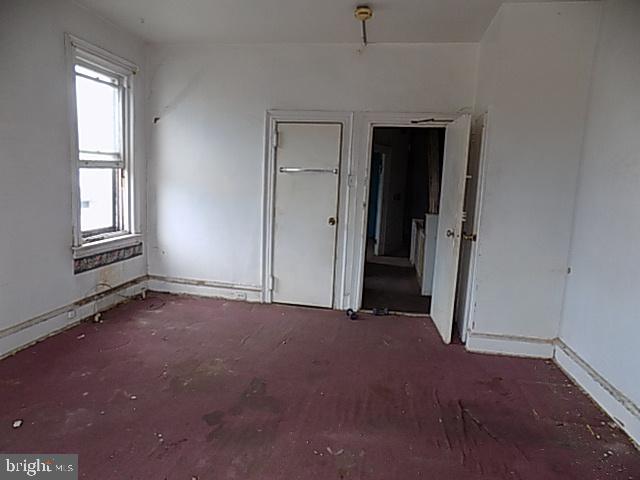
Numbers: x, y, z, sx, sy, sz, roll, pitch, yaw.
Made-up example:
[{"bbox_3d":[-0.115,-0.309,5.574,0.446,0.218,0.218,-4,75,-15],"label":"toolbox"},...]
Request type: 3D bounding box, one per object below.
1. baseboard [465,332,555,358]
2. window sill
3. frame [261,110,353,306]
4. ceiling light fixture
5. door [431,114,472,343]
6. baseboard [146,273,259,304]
[{"bbox_3d":[1.656,0.918,3.710,0.731,0.168,0.028,4,8,8],"label":"baseboard"},{"bbox_3d":[-2.203,0.051,4.418,0.120,0.108,1.108,4,8,8],"label":"window sill"},{"bbox_3d":[-0.159,-0.318,4.758,0.937,2.161,0.120,4,8,8],"label":"frame"},{"bbox_3d":[0.361,-1.768,3.539,0.146,0.298,0.146,4,8,8],"label":"ceiling light fixture"},{"bbox_3d":[1.252,-0.115,4.167,0.042,2.023,0.736,3,8,4],"label":"door"},{"bbox_3d":[-1.377,0.590,5.029,1.420,0.177,0.028,4,8,8],"label":"baseboard"}]

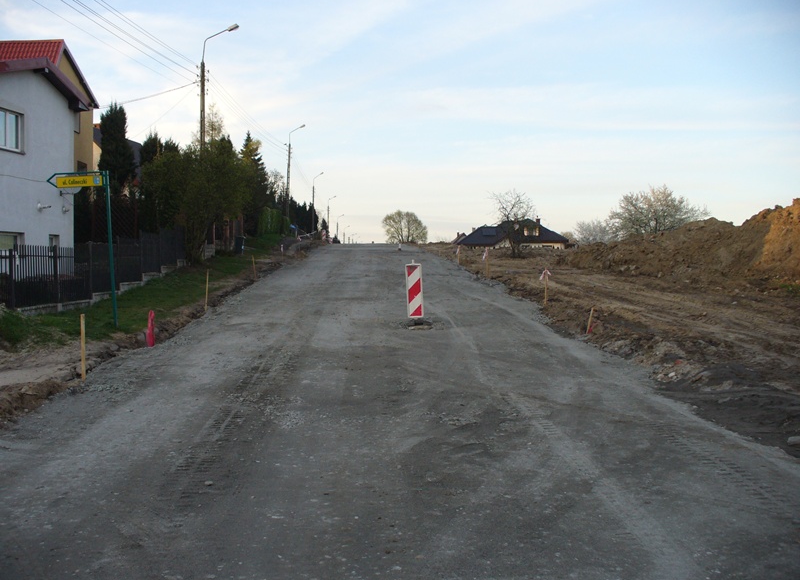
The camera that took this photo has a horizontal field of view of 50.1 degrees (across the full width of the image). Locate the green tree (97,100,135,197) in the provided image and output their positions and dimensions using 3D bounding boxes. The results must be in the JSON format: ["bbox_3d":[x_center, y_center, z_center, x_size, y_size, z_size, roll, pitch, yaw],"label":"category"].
[{"bbox_3d":[-10.602,-3.968,32.096,1.450,6.100,1.450,1,2,0],"label":"green tree"}]

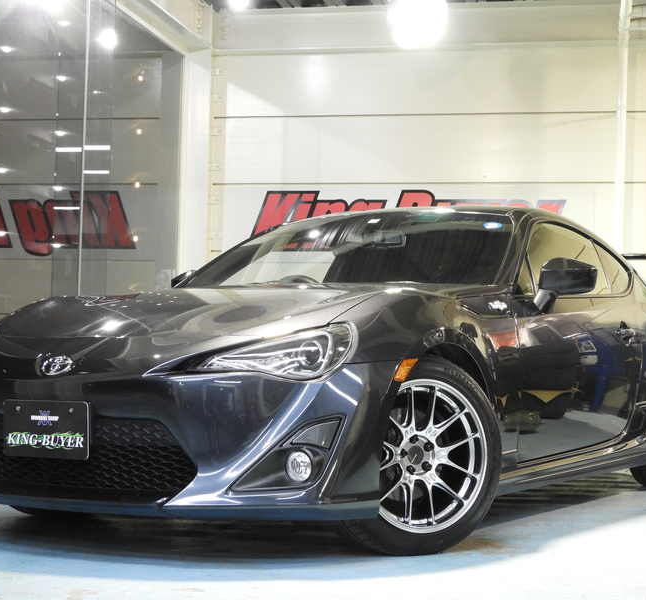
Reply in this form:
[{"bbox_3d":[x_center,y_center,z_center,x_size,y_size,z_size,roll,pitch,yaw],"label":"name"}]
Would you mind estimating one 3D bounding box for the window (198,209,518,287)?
[{"bbox_3d":[0.080,-0.204,5.526,1.380,0.360,0.840,0,-2,31],"label":"window"}]

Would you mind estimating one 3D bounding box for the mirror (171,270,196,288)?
[{"bbox_3d":[-0.629,-0.047,6.071,0.200,0.180,0.150,0,-2,31],"label":"mirror"}]

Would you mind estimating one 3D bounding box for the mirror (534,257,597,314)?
[{"bbox_3d":[0.899,-0.055,5.148,0.205,0.190,0.150,0,-2,31],"label":"mirror"}]

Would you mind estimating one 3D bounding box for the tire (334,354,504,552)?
[{"bbox_3d":[0.265,0.486,4.399,0.630,0.630,0.230,2,-2,-32],"label":"tire"}]

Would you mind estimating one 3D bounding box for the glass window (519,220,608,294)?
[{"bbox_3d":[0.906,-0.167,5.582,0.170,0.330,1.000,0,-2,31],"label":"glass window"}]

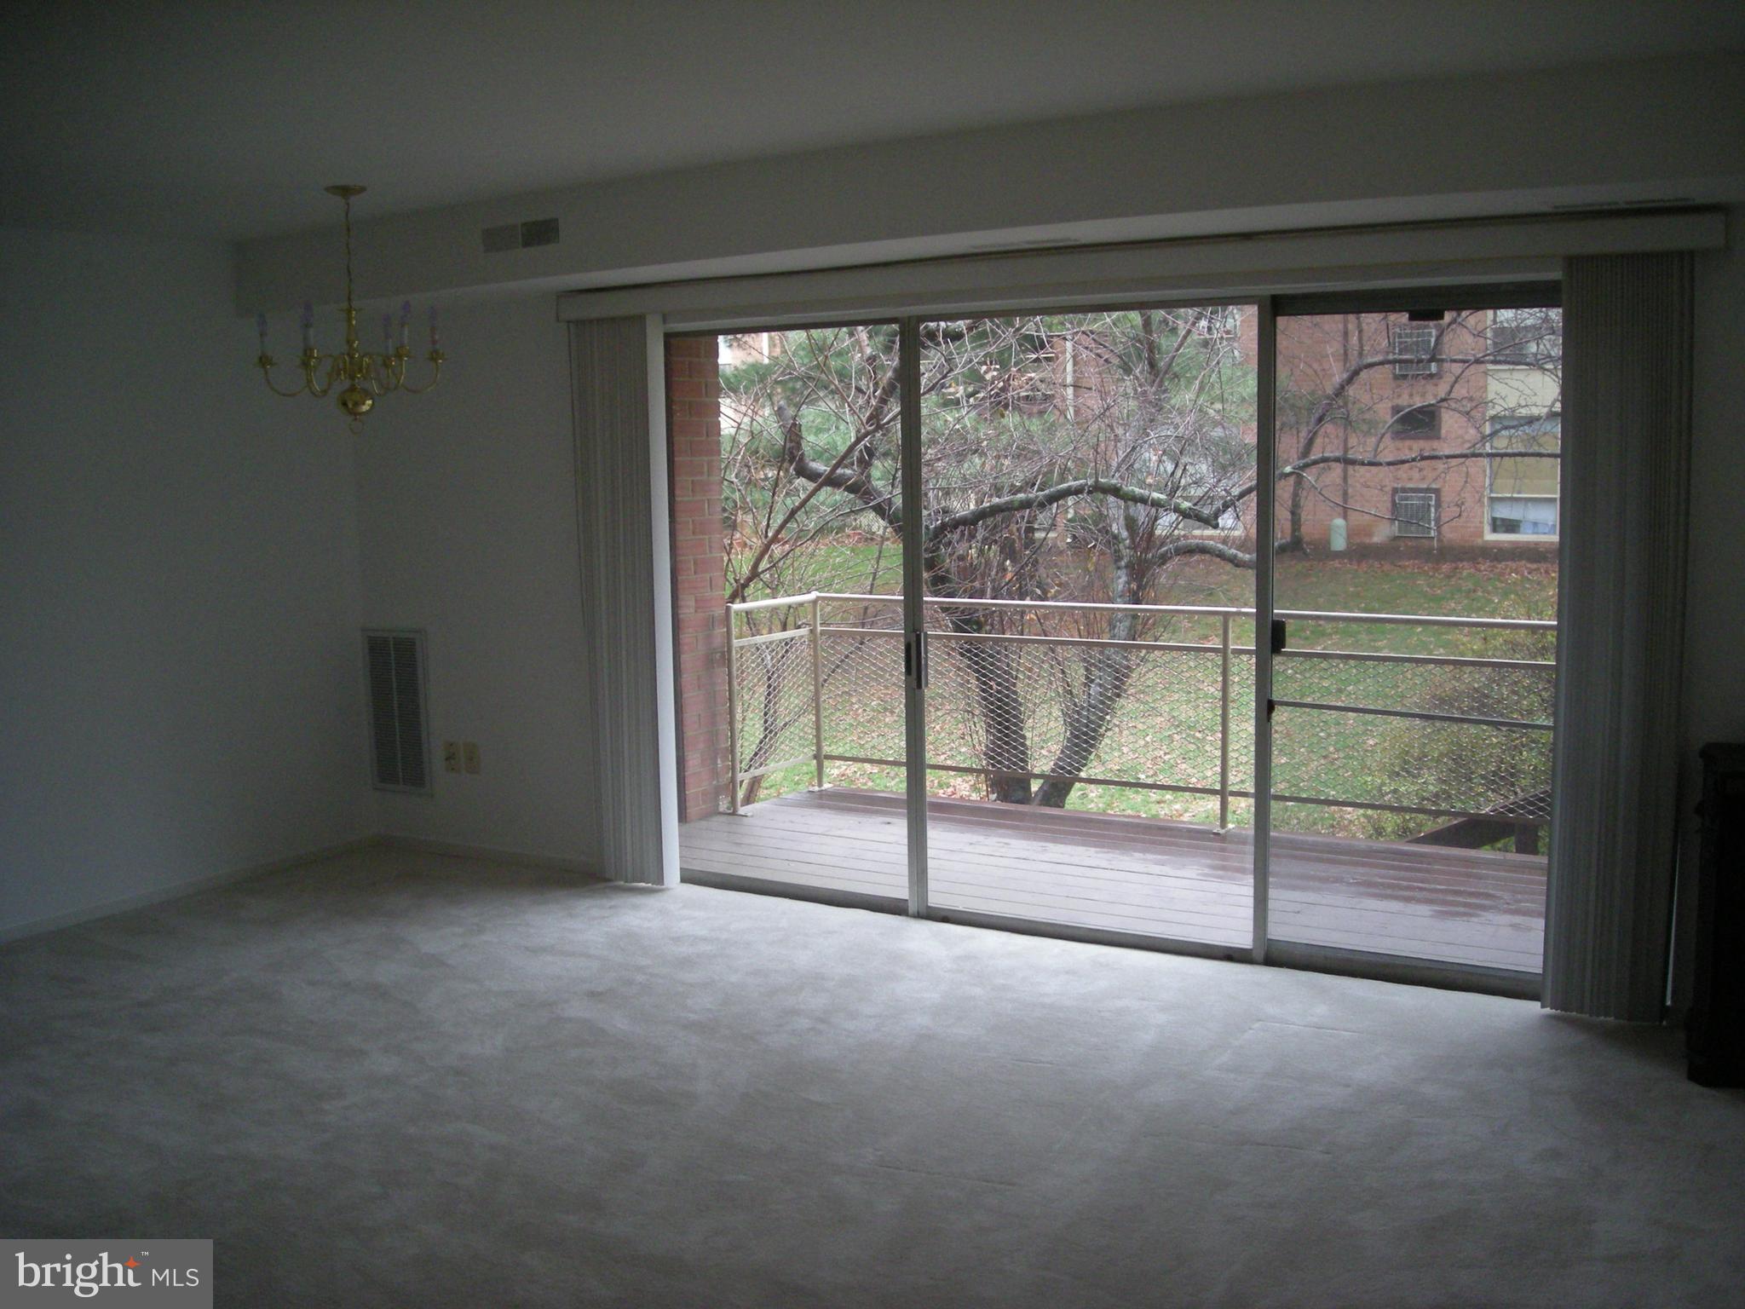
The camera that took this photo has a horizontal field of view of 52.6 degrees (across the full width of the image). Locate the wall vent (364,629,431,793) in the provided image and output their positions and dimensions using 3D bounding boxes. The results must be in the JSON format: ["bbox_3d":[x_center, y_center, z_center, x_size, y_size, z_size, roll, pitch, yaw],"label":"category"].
[{"bbox_3d":[-1.922,0.227,7.136,0.345,0.660,0.025,3,8,31],"label":"wall vent"}]

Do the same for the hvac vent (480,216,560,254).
[{"bbox_3d":[-1.126,-1.337,5.641,0.320,0.083,0.025,3,8,31],"label":"hvac vent"}]

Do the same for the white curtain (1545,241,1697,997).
[{"bbox_3d":[1.961,-0.047,4.655,0.300,2.030,0.100,3,8,31],"label":"white curtain"}]

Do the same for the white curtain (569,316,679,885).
[{"bbox_3d":[-0.894,-0.187,6.372,0.335,2.050,0.100,3,8,31],"label":"white curtain"}]

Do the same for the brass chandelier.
[{"bbox_3d":[-1.629,-1.080,5.475,0.570,0.745,0.570,3,8,31],"label":"brass chandelier"}]

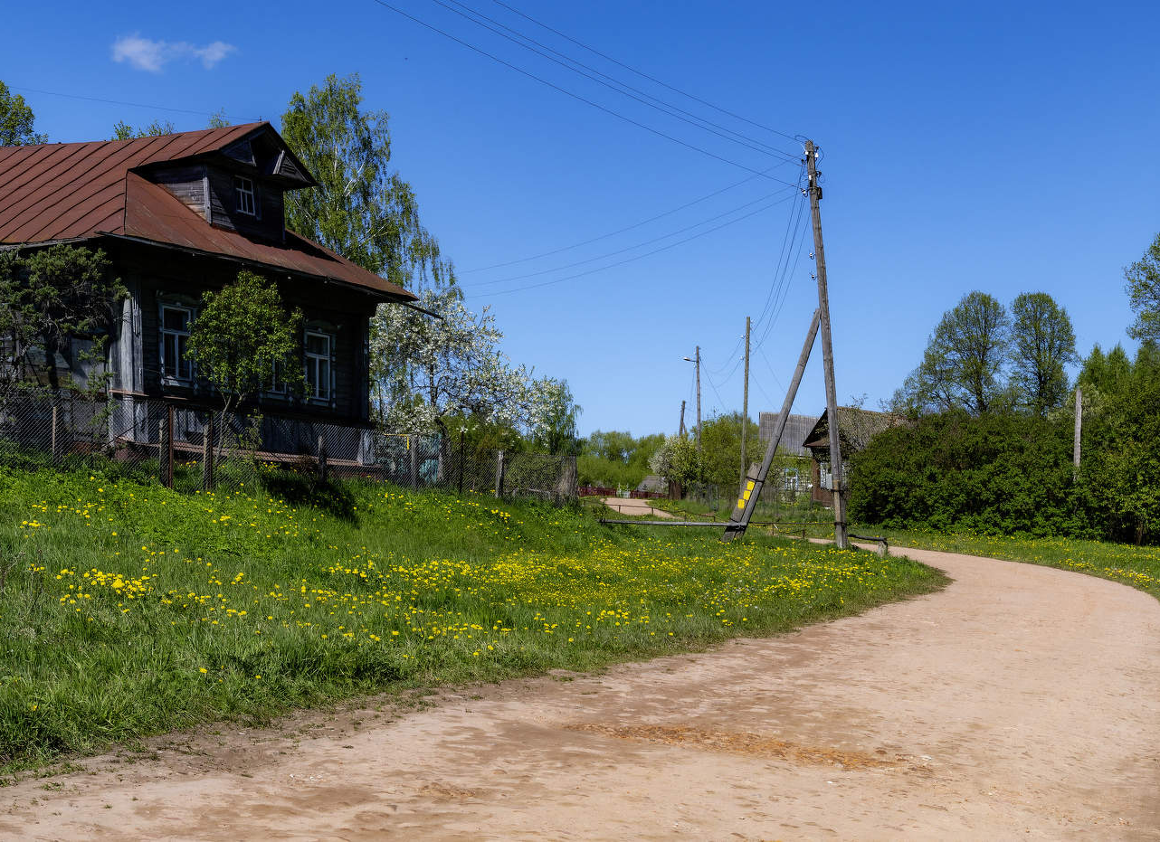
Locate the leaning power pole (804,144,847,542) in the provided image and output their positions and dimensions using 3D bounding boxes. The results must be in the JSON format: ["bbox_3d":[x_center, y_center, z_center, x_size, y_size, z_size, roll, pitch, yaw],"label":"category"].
[{"bbox_3d":[4.920,-1.520,35.000,0.250,8.150,0.250,-4,-2,0],"label":"leaning power pole"}]

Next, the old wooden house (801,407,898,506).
[{"bbox_3d":[14.600,1.800,86.000,6.200,5.000,4.900,1,-2,-26],"label":"old wooden house"}]

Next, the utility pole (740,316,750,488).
[{"bbox_3d":[7.200,-0.550,77.000,0.220,8.100,0.220,2,-2,0],"label":"utility pole"}]

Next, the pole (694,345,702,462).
[{"bbox_3d":[6.600,-0.050,98.000,0.220,8.300,0.220,-1,-2,0],"label":"pole"}]

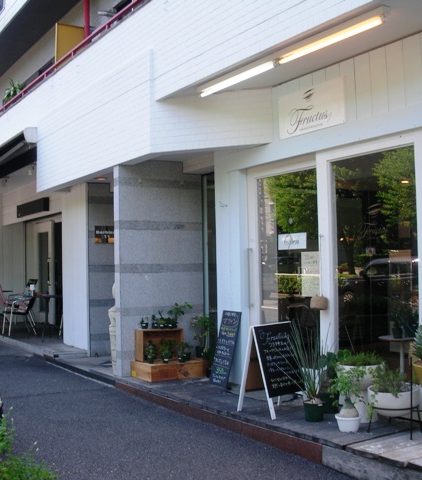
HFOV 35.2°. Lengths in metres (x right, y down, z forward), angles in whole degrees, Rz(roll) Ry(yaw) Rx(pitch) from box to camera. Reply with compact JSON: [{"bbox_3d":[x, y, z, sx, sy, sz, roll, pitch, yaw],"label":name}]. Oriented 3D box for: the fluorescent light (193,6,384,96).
[{"bbox_3d":[0.514,-1.479,5.586,0.110,0.100,2.460,0,-3,-33],"label":"fluorescent light"}]

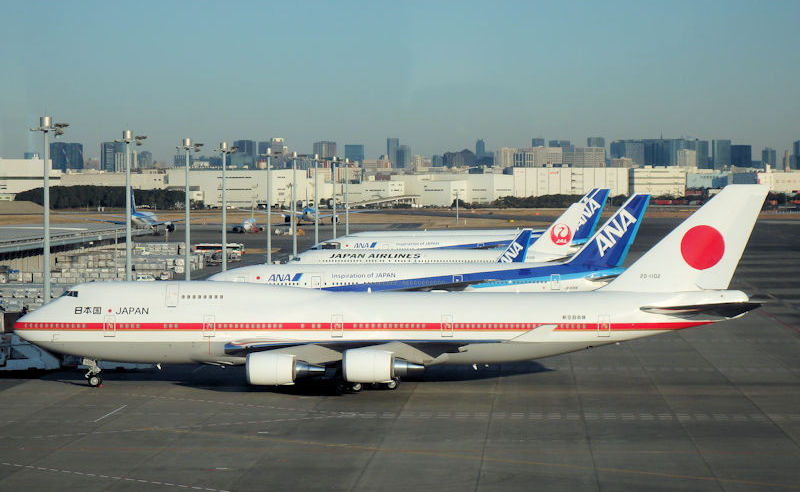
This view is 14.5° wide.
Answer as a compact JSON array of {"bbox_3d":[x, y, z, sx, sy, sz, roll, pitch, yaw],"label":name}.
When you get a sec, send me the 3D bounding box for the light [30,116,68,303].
[{"bbox_3d":[-36.600,-0.430,328.000,4.000,26.000,3.200,0,1,2],"label":"light"}]

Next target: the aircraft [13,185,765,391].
[{"bbox_3d":[-0.970,3.870,293.500,70.600,19.300,64.500,0,1,2],"label":"aircraft"}]

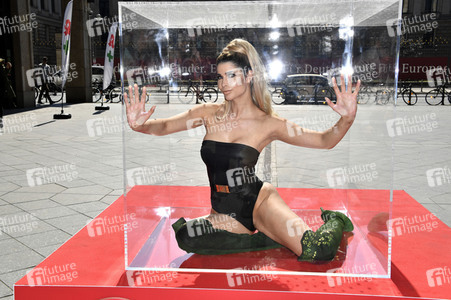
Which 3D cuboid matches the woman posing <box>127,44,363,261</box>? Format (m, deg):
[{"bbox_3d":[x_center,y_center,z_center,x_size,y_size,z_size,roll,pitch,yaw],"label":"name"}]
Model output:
[{"bbox_3d":[0.131,-0.021,2.433,0.885,0.945,0.780,2,8,13],"label":"woman posing"}]

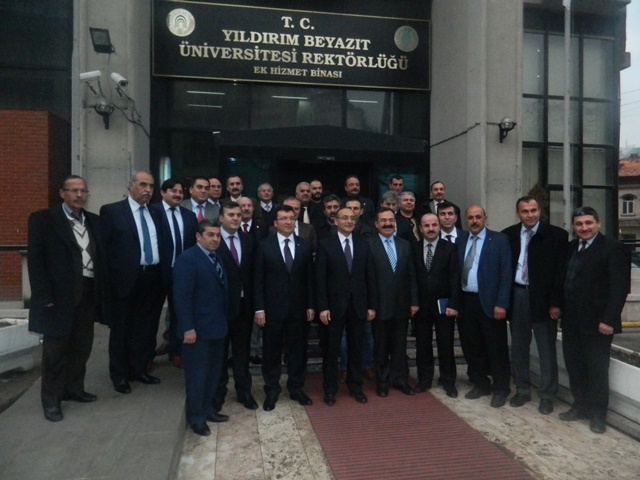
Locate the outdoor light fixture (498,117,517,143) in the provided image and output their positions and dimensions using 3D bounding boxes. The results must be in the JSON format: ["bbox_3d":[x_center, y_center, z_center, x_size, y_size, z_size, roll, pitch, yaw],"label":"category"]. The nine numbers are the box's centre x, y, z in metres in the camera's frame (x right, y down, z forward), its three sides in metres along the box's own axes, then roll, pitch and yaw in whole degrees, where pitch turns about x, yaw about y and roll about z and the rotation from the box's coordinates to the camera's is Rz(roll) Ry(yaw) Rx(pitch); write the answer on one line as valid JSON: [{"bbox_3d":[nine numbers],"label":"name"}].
[{"bbox_3d":[3.014,-1.781,7.450,0.240,0.410,0.280,0,2,-10],"label":"outdoor light fixture"}]

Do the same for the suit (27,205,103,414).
[{"bbox_3d":[-1.881,0.493,3.430,0.330,1.480,0.530,2,2,40],"label":"suit"}]

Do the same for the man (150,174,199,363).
[{"bbox_3d":[-1.366,0.305,4.340,0.510,1.720,0.330,-1,2,-33],"label":"man"}]

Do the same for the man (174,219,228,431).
[{"bbox_3d":[-0.931,0.647,3.622,0.500,1.640,0.350,-1,2,-40],"label":"man"}]

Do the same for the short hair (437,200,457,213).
[{"bbox_3d":[1.360,-0.343,4.950,0.180,0.160,0.200,1,2,8],"label":"short hair"}]

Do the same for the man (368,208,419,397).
[{"bbox_3d":[0.692,0.560,4.350,0.510,1.720,0.330,1,1,8],"label":"man"}]

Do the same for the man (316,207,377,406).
[{"bbox_3d":[0.242,0.580,4.240,0.540,1.735,0.350,0,2,-2],"label":"man"}]

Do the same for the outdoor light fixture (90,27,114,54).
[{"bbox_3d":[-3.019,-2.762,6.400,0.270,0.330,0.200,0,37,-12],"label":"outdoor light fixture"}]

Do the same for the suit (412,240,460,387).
[{"bbox_3d":[1.078,0.685,4.330,0.500,1.400,0.300,1,1,20],"label":"suit"}]

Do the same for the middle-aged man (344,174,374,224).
[{"bbox_3d":[0.438,0.062,5.705,0.520,1.740,0.340,0,2,-3],"label":"middle-aged man"}]

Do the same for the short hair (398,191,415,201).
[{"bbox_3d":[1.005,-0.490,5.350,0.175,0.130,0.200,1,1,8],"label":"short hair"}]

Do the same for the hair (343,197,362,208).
[{"bbox_3d":[0.358,-0.375,4.870,0.170,0.135,0.200,1,1,4],"label":"hair"}]

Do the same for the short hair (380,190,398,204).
[{"bbox_3d":[0.797,-0.487,5.287,0.190,0.160,0.200,0,2,0],"label":"short hair"}]

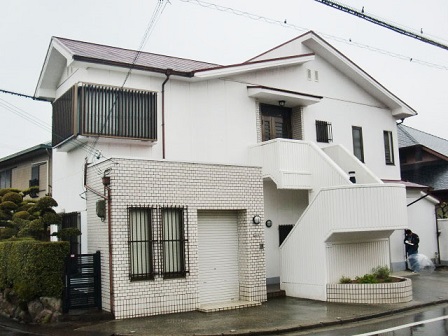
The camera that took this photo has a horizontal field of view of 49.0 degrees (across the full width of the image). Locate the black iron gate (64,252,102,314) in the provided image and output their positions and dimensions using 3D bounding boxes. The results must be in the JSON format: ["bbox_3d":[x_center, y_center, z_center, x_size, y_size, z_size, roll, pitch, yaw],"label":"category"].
[{"bbox_3d":[-3.121,2.516,10.896,0.861,1.287,0.119,3,-8,-32],"label":"black iron gate"}]

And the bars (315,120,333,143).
[{"bbox_3d":[3.319,-1.191,16.272,0.703,0.683,0.168,3,-8,-32],"label":"bars"}]

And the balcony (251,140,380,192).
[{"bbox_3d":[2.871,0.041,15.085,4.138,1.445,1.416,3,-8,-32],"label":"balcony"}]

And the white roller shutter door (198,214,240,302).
[{"bbox_3d":[-0.184,2.187,12.270,1.346,2.277,0.099,3,-8,-32],"label":"white roller shutter door"}]

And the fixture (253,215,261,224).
[{"bbox_3d":[0.824,1.313,12.444,0.218,0.223,0.139,3,-8,-32],"label":"fixture"}]

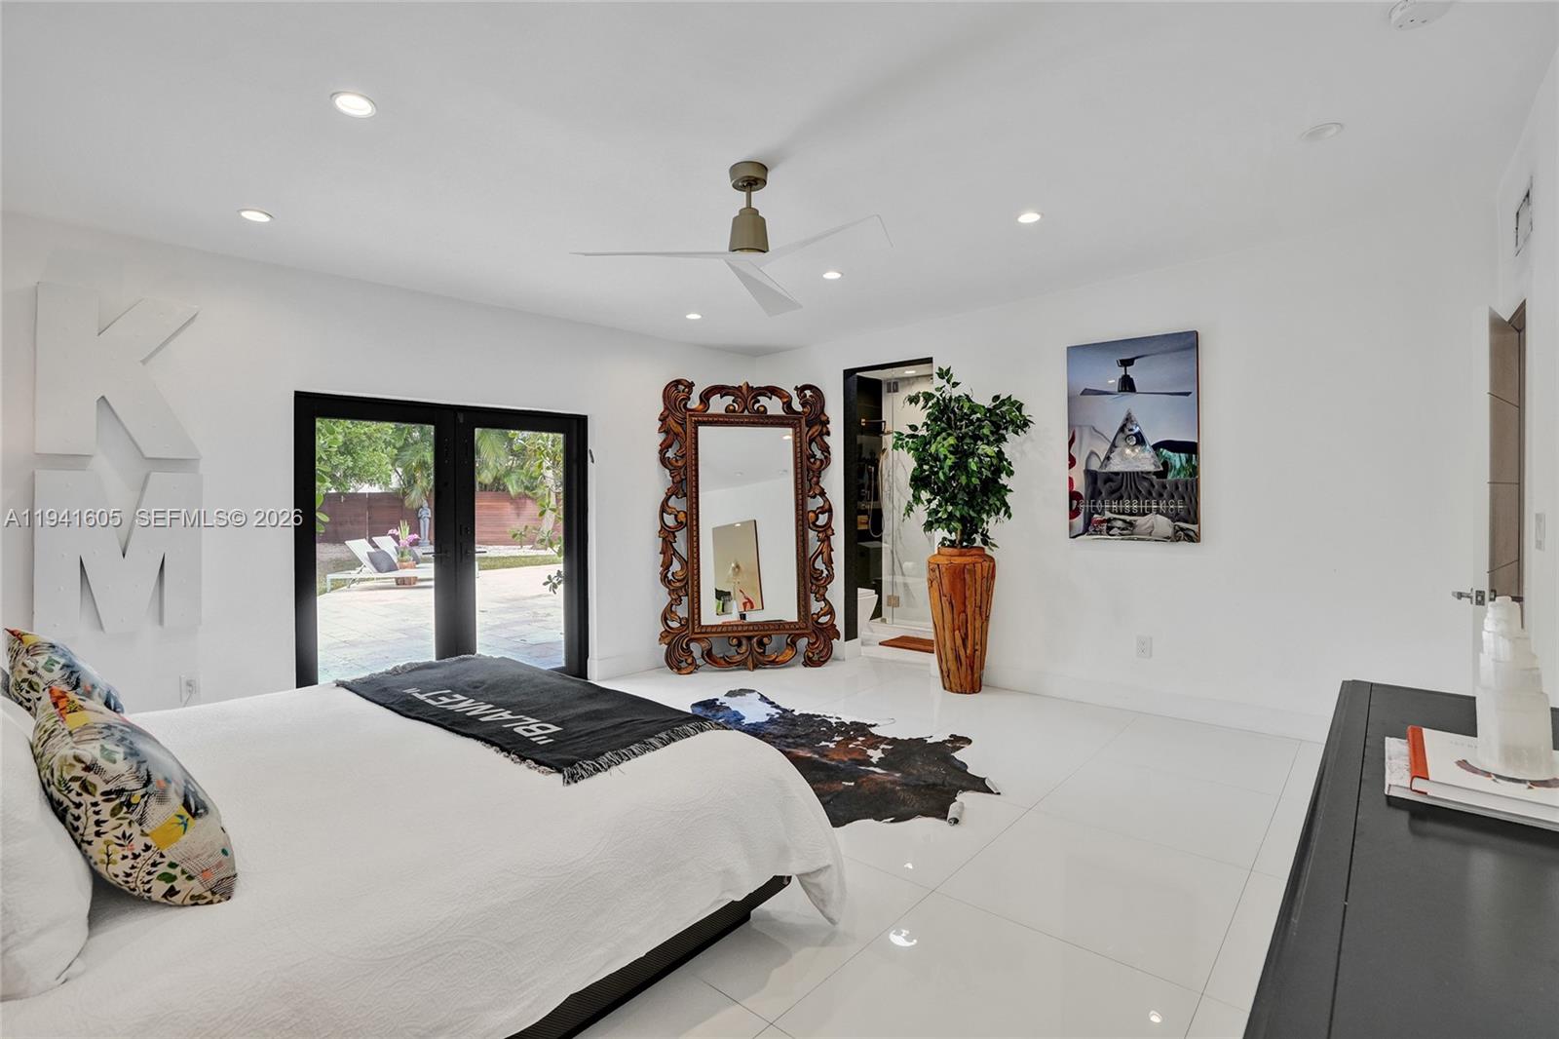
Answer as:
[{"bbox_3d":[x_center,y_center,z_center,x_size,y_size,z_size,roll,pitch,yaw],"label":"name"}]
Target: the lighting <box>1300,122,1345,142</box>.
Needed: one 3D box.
[{"bbox_3d":[2.071,-1.476,2.640,0.135,0.030,0.135,0,1,42],"label":"lighting"}]

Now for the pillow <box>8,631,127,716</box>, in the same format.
[{"bbox_3d":[-2.068,0.481,2.023,0.470,0.480,0.190,0,33,42],"label":"pillow"}]

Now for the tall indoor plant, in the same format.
[{"bbox_3d":[1.268,0.064,4.888,0.970,2.280,0.880,0,1,42],"label":"tall indoor plant"}]

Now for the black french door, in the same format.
[{"bbox_3d":[-2.096,0.239,4.558,0.120,1.978,1.831,0,1,44],"label":"black french door"}]

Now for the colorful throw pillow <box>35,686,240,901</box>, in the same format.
[{"bbox_3d":[-1.237,0.474,1.320,0.470,0.480,0.190,0,28,42],"label":"colorful throw pillow"}]

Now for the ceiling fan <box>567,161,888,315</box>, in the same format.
[{"bbox_3d":[-0.189,-1.227,2.808,1.240,0.399,1.320,0,1,-11],"label":"ceiling fan"}]

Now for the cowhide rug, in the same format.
[{"bbox_3d":[0.180,1.214,3.869,1.490,0.020,2.350,-1,1,-33],"label":"cowhide rug"}]

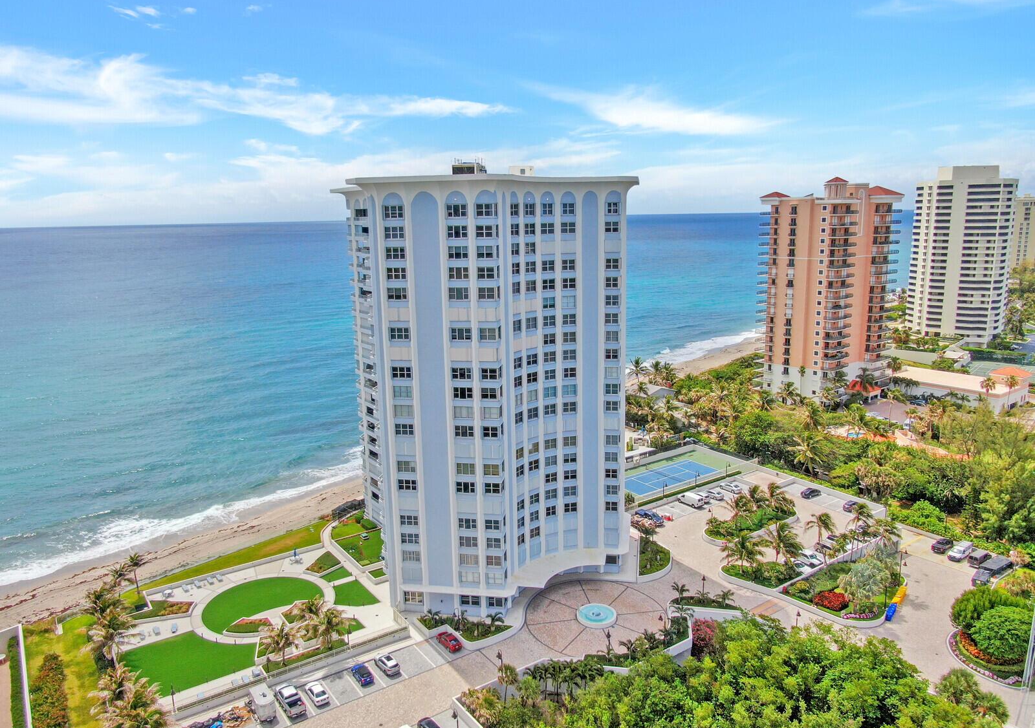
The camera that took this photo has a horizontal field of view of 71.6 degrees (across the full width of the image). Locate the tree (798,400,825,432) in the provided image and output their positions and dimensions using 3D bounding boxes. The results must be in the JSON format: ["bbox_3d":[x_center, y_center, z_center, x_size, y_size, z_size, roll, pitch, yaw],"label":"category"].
[{"bbox_3d":[82.313,15.571,200.083,7.200,11.500,7.200,-1,12,0],"label":"tree"}]

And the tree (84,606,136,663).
[{"bbox_3d":[-51.496,35.410,91.149,5.790,7.960,5.790,-8,14,-31],"label":"tree"}]

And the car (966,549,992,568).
[{"bbox_3d":[73.726,31.002,114.317,4.800,1.850,1.850,-10,14,-35],"label":"car"}]

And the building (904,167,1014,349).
[{"bbox_3d":[204.047,-49.918,332.593,38.000,78.500,32.000,6,14,31],"label":"building"}]

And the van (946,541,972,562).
[{"bbox_3d":[75.259,31.727,121.979,4.900,1.880,1.920,-11,15,-39],"label":"van"}]

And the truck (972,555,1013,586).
[{"bbox_3d":[73.413,32.217,111.320,7.300,2.000,2.050,-10,14,-35],"label":"truck"}]

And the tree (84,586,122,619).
[{"bbox_3d":[-62.214,36.621,107.735,5.800,7.200,5.800,-1,12,0],"label":"tree"}]

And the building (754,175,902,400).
[{"bbox_3d":[95.846,-23.184,221.122,33.500,66.000,27.000,-11,15,-39],"label":"building"}]

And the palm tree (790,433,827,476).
[{"bbox_3d":[64.963,20.143,160.570,7.550,9.640,7.550,4,13,23],"label":"palm tree"}]

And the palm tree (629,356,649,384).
[{"bbox_3d":[43.834,3.315,259.643,8.000,13.350,8.000,-1,12,0],"label":"palm tree"}]

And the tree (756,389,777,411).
[{"bbox_3d":[71.327,10.809,203.770,5.900,7.000,5.900,-1,12,0],"label":"tree"}]

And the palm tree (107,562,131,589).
[{"bbox_3d":[-60.668,32.622,109.096,4.000,6.000,4.000,-8,14,-30],"label":"palm tree"}]

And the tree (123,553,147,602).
[{"bbox_3d":[-58.285,32.423,110.059,3.280,6.970,3.280,-8,14,-30],"label":"tree"}]

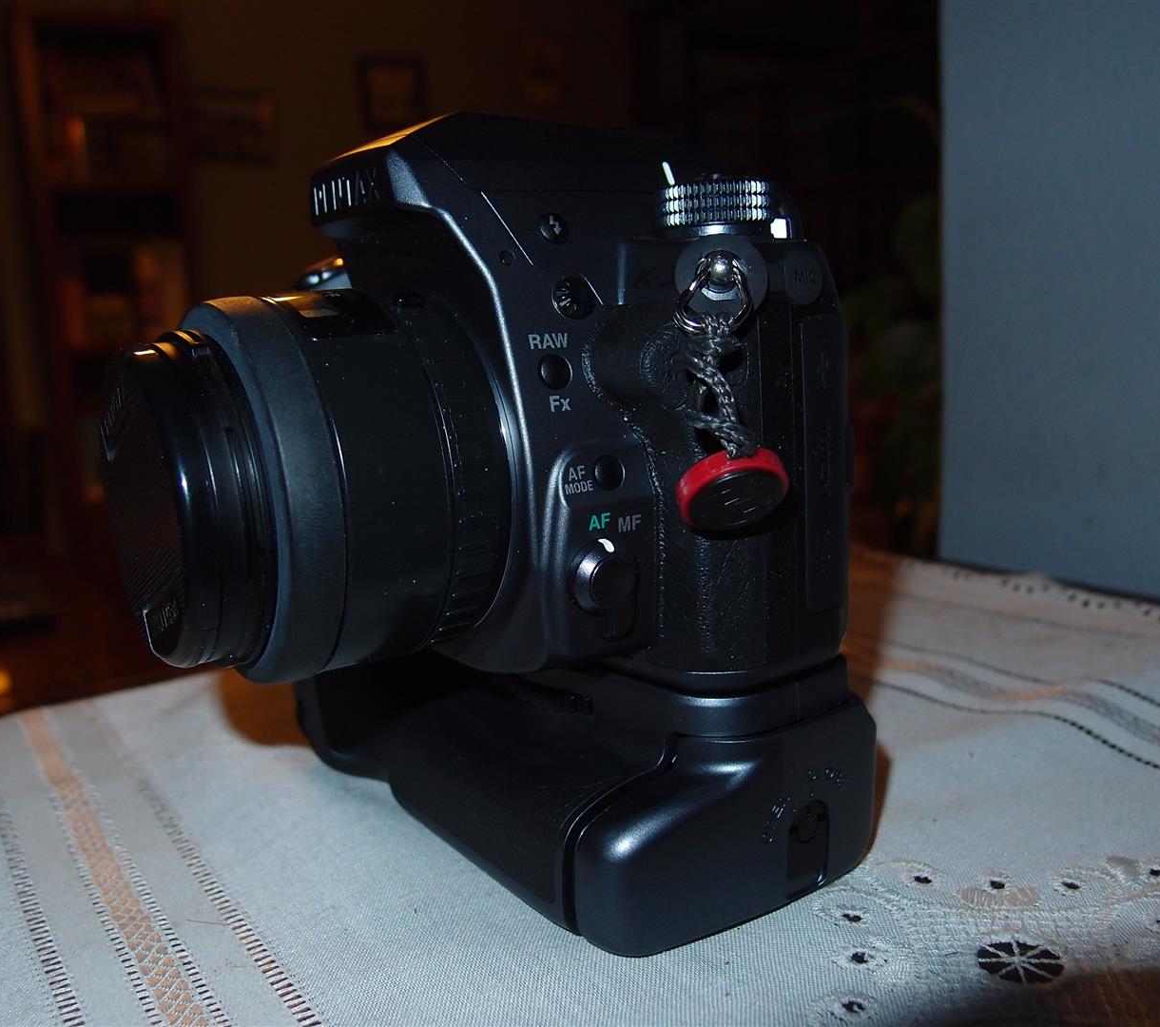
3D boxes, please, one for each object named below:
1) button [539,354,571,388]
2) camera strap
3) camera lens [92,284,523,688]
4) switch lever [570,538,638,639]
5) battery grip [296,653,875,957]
[{"bbox_3d":[-0.004,-0.022,0.175,0.005,0.005,0.002,-7,11,-21],"label":"button"},{"bbox_3d":[0.024,-0.017,0.171,0.019,0.045,0.013,-10,12,-34],"label":"camera strap"},{"bbox_3d":[-0.050,-0.004,0.190,0.052,0.064,0.064,-10,12,-34],"label":"camera lens"},{"bbox_3d":[0.004,0.012,0.181,0.011,0.016,0.005,-8,11,-24],"label":"switch lever"},{"bbox_3d":[-0.007,0.044,0.245,0.064,0.042,0.132,-10,12,-34],"label":"battery grip"}]

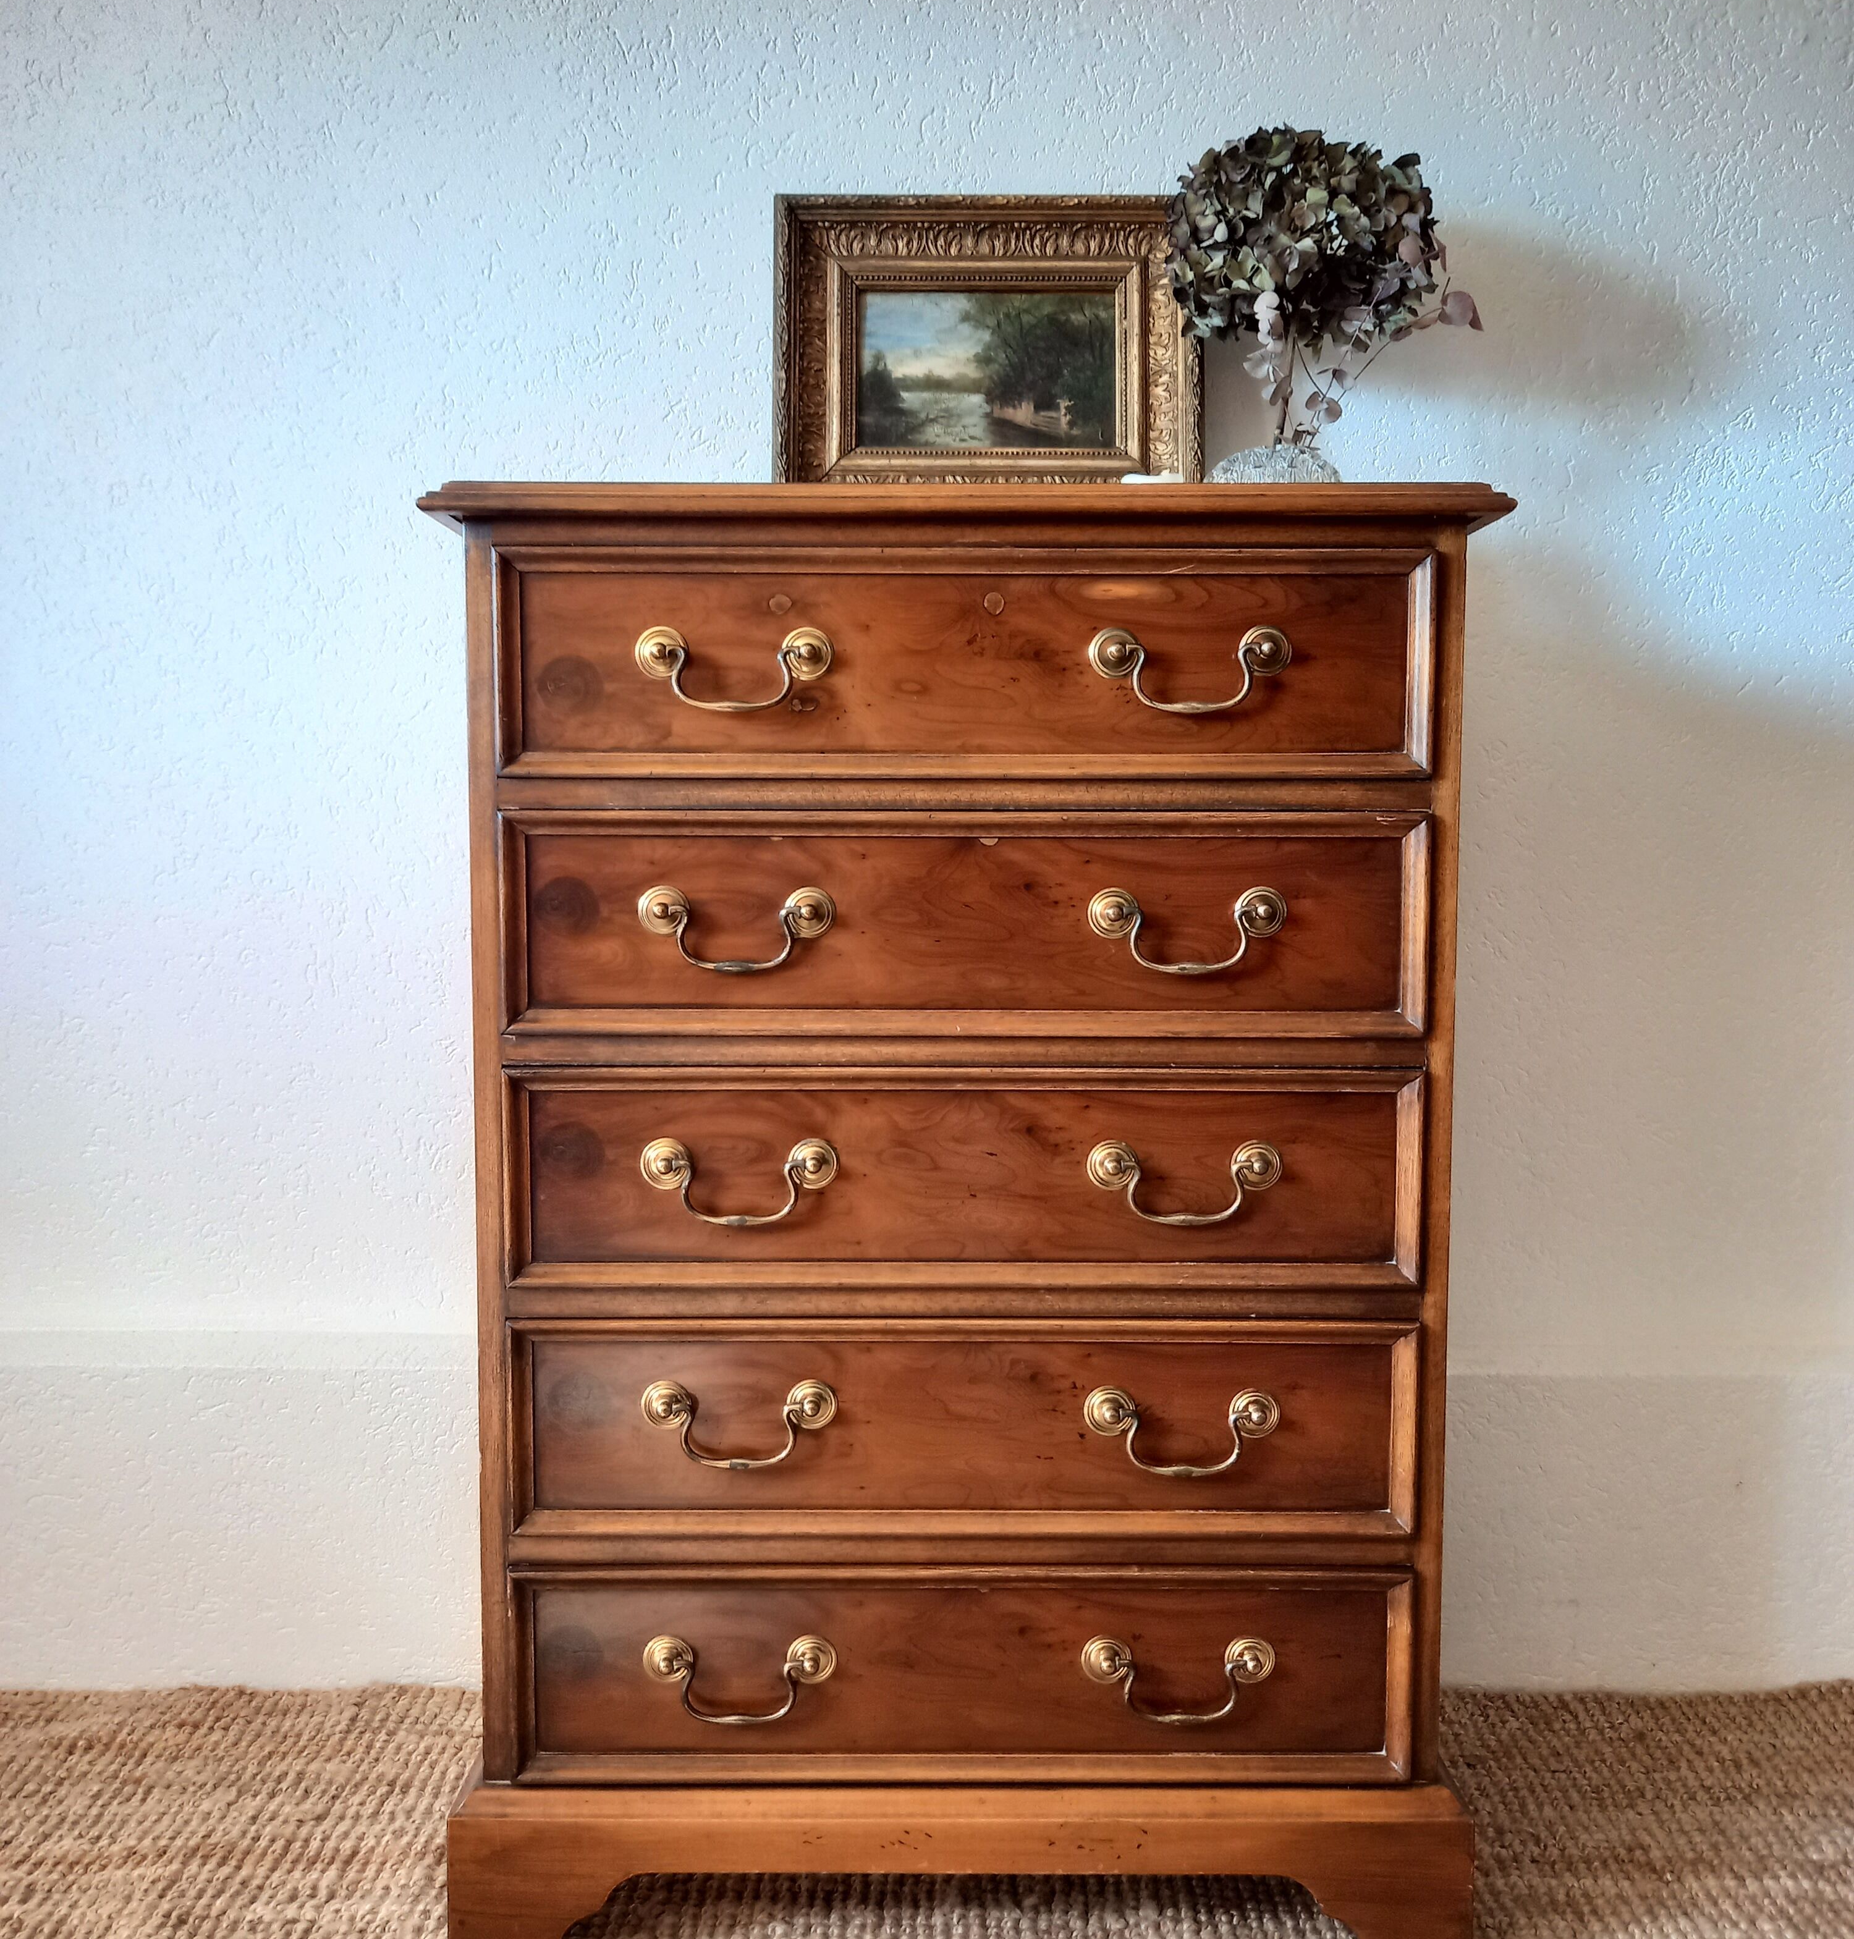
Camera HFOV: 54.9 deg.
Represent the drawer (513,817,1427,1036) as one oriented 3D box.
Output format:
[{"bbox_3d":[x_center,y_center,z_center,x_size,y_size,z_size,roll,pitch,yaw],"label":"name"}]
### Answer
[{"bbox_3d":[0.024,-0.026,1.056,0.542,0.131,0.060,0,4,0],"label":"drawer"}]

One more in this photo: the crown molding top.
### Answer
[{"bbox_3d":[0.023,-0.276,1.193,0.624,0.023,0.361,0,4,0],"label":"crown molding top"}]

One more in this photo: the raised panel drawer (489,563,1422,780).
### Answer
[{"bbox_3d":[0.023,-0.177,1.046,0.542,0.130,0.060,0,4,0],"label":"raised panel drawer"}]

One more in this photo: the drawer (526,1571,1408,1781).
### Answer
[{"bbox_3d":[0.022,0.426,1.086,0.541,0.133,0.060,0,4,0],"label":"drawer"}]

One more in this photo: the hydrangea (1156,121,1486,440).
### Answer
[{"bbox_3d":[0.265,-0.456,1.192,0.211,0.208,0.180,0,4,0],"label":"hydrangea"}]

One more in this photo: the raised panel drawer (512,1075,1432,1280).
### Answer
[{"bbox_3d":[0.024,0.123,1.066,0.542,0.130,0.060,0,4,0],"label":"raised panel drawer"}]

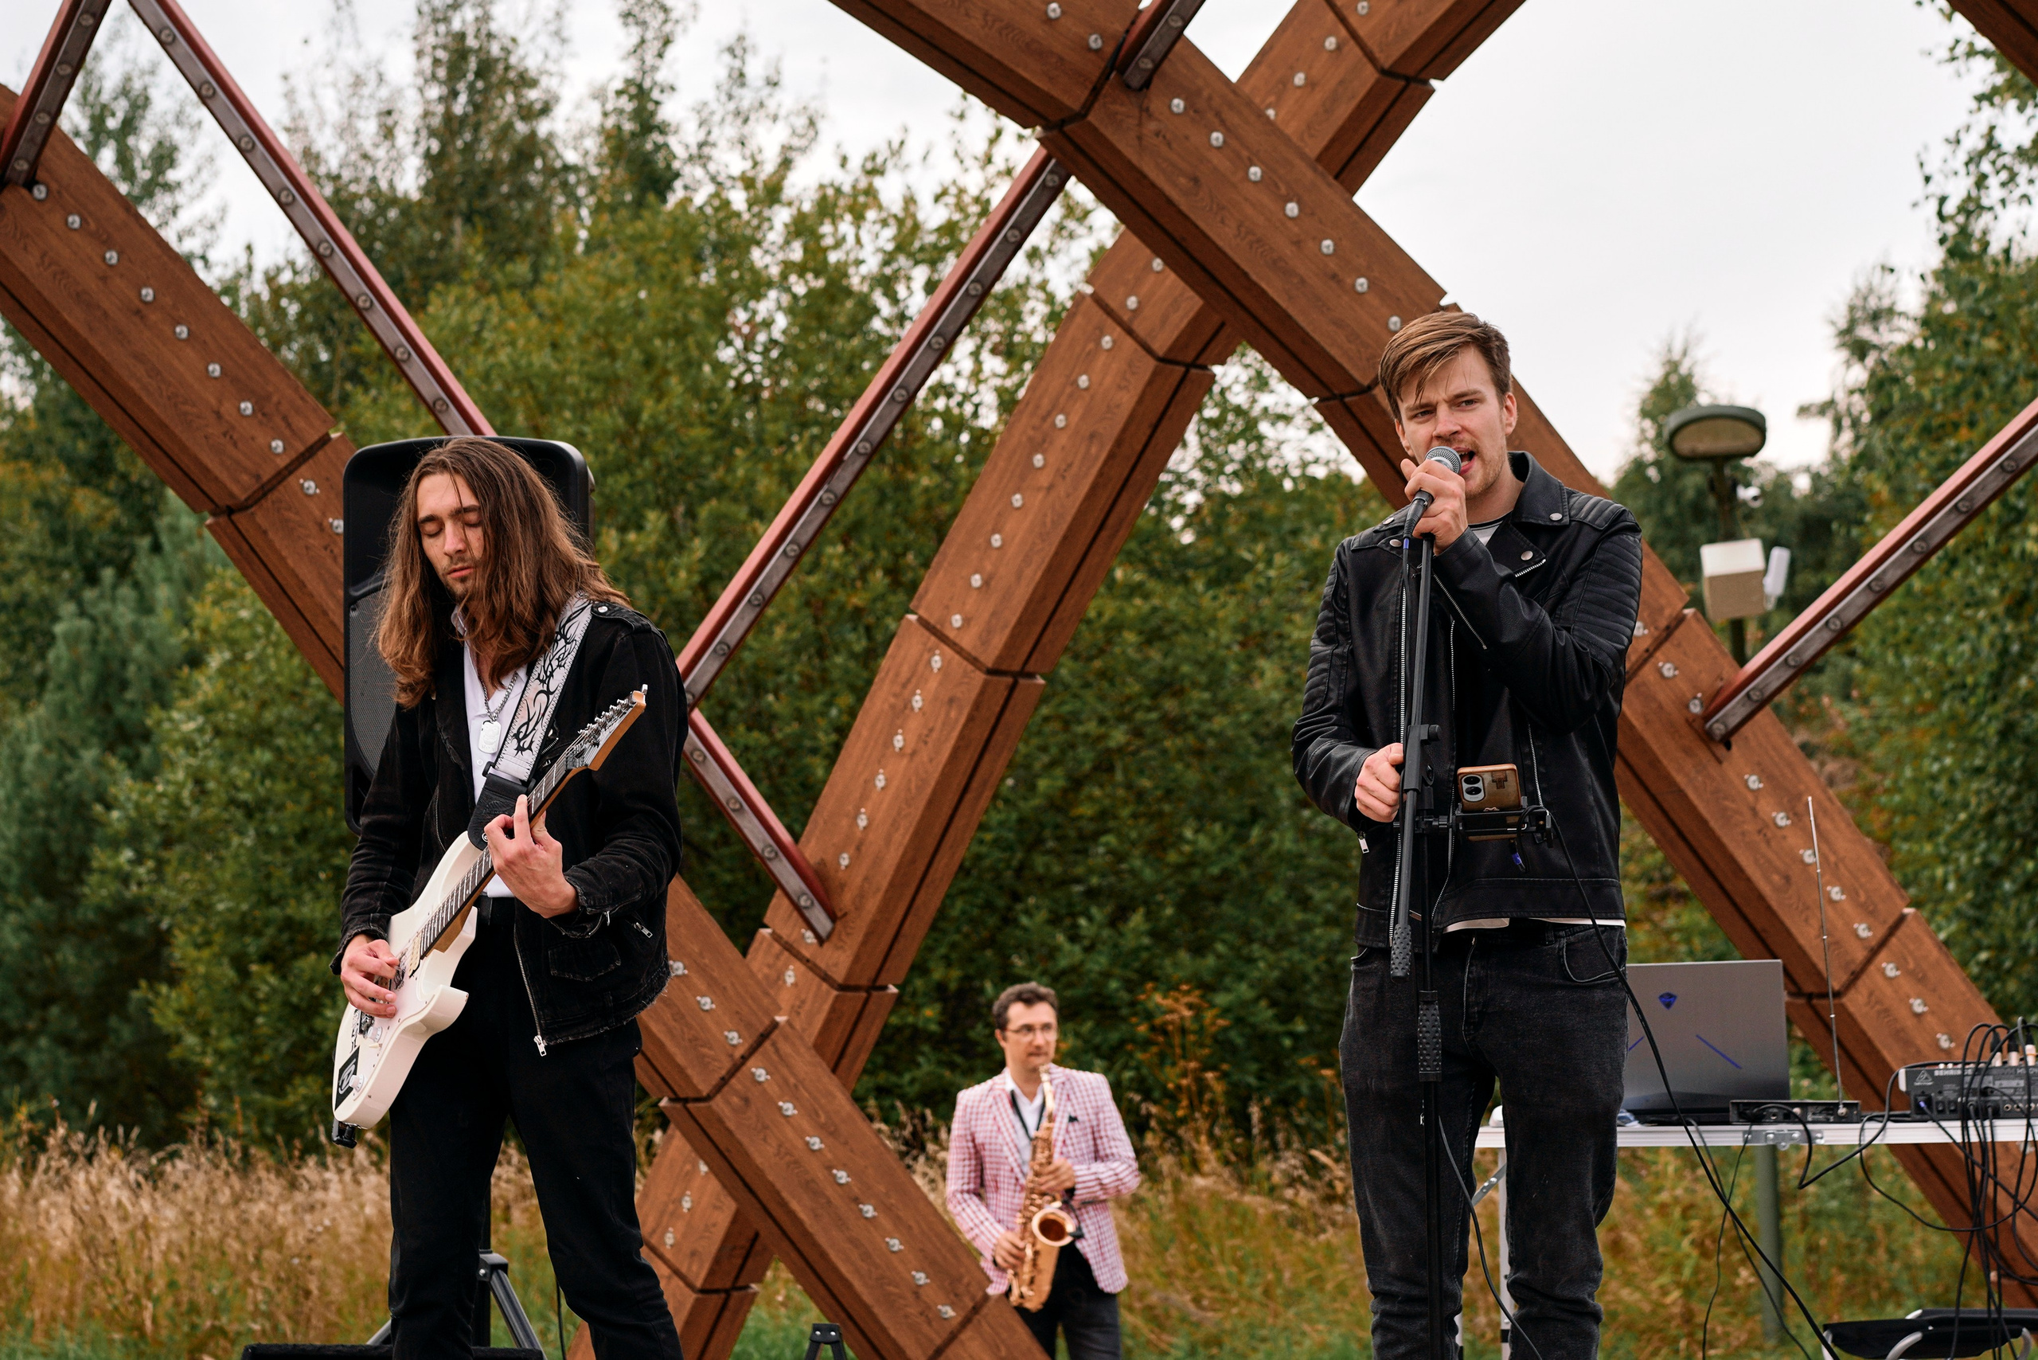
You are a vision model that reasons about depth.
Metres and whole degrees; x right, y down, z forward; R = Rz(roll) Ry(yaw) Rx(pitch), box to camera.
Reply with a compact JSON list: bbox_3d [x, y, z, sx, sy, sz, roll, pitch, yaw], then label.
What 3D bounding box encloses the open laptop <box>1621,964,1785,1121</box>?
[{"bbox_3d":[1.086,0.601,5.142,0.364,0.256,0.308,-3,-7,16],"label":"open laptop"}]

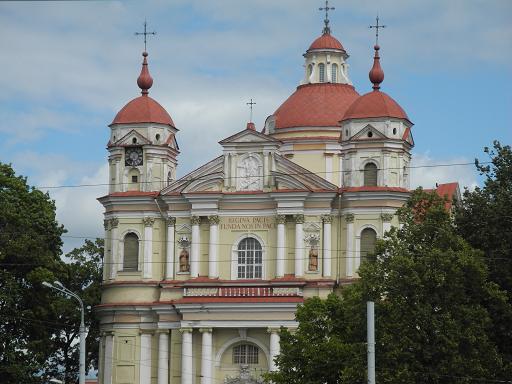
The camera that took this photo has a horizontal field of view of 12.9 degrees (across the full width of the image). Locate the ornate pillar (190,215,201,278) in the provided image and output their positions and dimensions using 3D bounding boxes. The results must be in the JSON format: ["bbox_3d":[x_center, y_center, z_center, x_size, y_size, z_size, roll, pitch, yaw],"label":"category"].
[{"bbox_3d":[-5.363,4.858,200.606,0.800,5.450,0.750,-1,-7,16],"label":"ornate pillar"}]

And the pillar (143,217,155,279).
[{"bbox_3d":[-9.602,4.975,202.125,0.950,5.550,0.500,1,-8,0],"label":"pillar"}]

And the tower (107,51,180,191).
[{"bbox_3d":[-10.210,-6.428,207.215,6.000,12.700,6.000,-1,-7,16],"label":"tower"}]

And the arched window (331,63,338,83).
[{"bbox_3d":[7.804,-11.785,224.113,0.720,2.000,0.250,4,-8,-29],"label":"arched window"}]

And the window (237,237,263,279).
[{"bbox_3d":[-0.530,5.817,200.048,2.250,3.700,0.350,-1,-8,12],"label":"window"}]

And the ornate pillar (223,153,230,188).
[{"bbox_3d":[-2.559,-1.779,196.280,0.694,2.972,0.550,-1,-7,15],"label":"ornate pillar"}]

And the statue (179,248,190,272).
[{"bbox_3d":[-6.332,6.110,201.258,0.850,2.100,0.650,-1,-7,16],"label":"statue"}]

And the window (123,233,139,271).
[{"bbox_3d":[-10.982,5.235,198.335,1.359,3.387,0.400,-1,-7,16],"label":"window"}]

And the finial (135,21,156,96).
[{"bbox_3d":[-9.906,-11.975,202.875,1.793,6.909,1.450,-1,-7,15],"label":"finial"}]

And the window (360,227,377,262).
[{"bbox_3d":[9.831,4.846,196.887,1.500,3.400,0.350,-1,-7,16],"label":"window"}]

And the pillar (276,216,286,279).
[{"bbox_3d":[2.188,4.672,194.196,0.815,5.514,0.750,-1,-7,15],"label":"pillar"}]

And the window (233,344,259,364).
[{"bbox_3d":[-0.893,14.212,198.168,2.350,1.750,0.350,-1,-7,16],"label":"window"}]

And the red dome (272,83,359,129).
[{"bbox_3d":[6.934,-8.142,222.586,10.524,4.624,10.524,-1,-7,15],"label":"red dome"}]

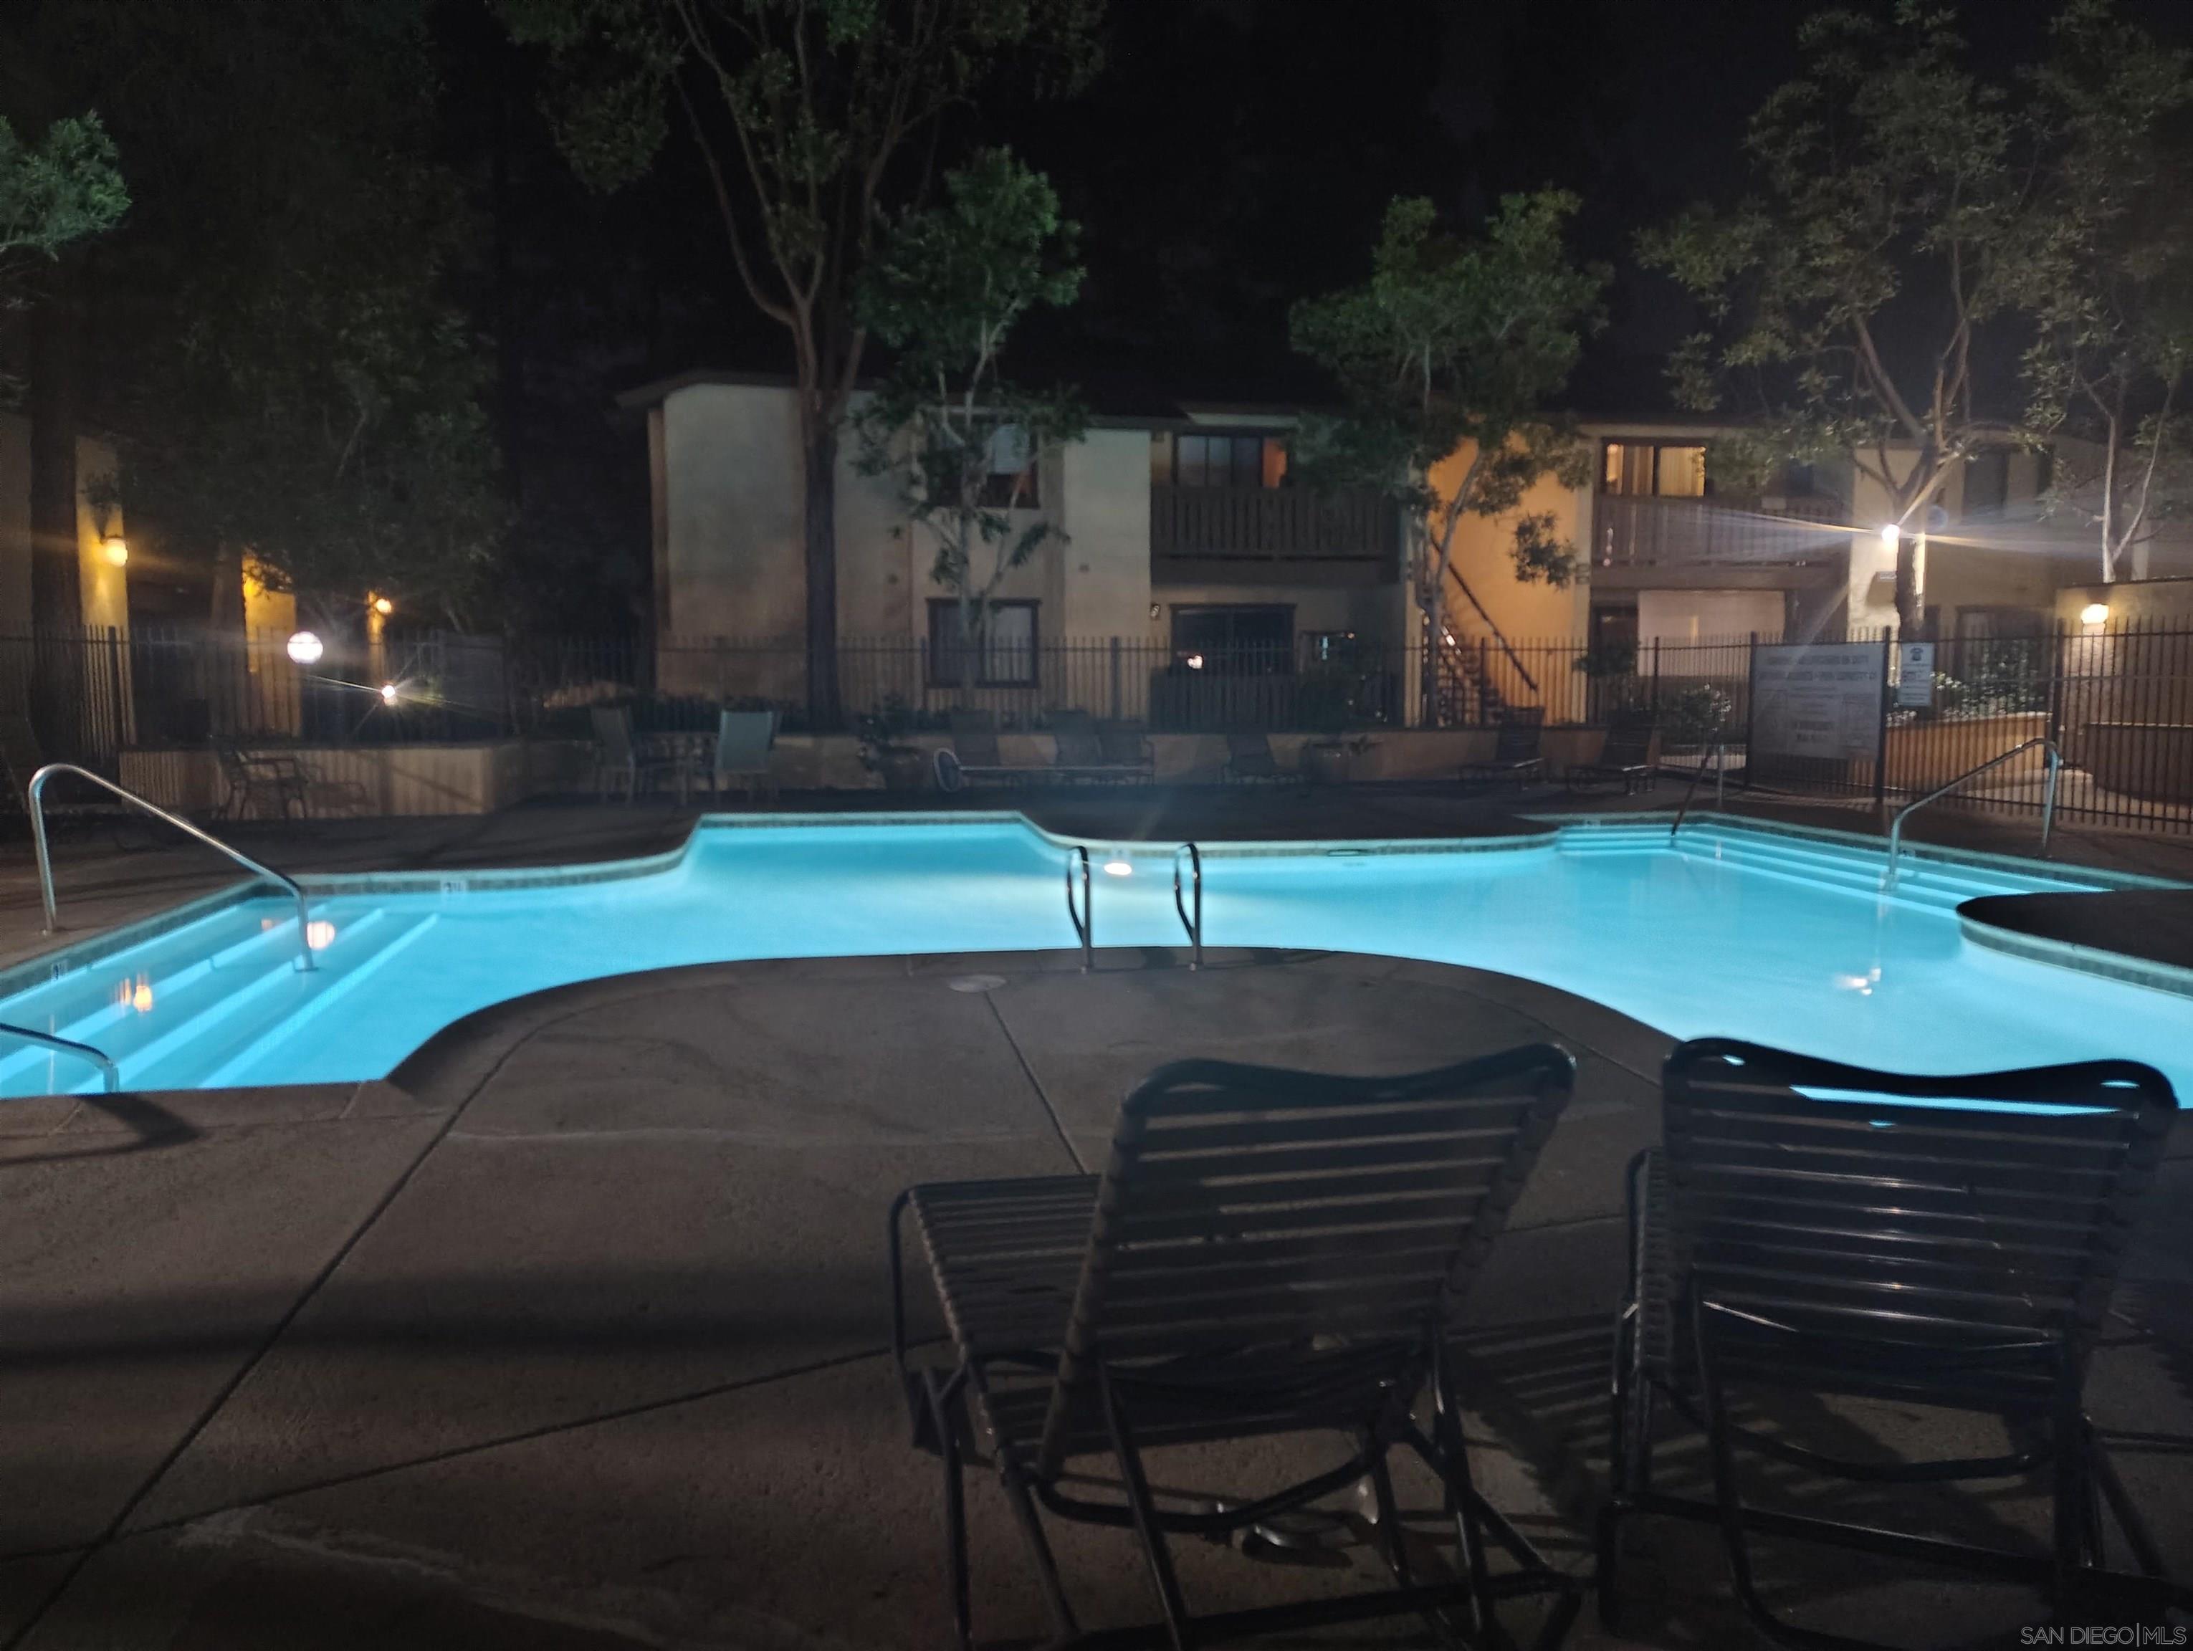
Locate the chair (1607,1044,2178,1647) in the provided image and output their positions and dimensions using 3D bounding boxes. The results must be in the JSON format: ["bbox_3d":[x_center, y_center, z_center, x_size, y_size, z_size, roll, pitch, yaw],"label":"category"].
[{"bbox_3d":[1.132,0.665,2.433,0.650,0.960,1.680,2,6,19],"label":"chair"}]

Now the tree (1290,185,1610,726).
[{"bbox_3d":[4.994,-5.100,21.723,4.358,7.652,4.179,0,5,0],"label":"tree"}]

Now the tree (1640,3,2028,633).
[{"bbox_3d":[9.535,-5.762,19.755,4.855,9.409,4.655,0,5,0],"label":"tree"}]

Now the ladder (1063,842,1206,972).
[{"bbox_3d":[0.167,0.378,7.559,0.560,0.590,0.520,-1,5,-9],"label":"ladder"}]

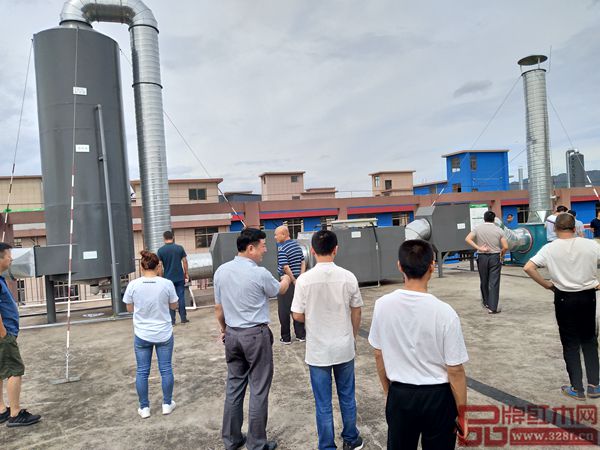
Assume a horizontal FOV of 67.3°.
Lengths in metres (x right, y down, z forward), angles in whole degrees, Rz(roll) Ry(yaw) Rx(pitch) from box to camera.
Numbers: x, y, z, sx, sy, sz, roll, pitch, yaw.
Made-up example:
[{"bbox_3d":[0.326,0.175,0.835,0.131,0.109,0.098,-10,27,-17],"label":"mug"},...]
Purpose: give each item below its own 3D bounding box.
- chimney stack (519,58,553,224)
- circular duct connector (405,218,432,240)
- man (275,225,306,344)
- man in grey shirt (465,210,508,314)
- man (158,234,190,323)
[{"bbox_3d":[6.806,-2.437,12.940,0.740,4.700,0.740,-3,1,18],"label":"chimney stack"},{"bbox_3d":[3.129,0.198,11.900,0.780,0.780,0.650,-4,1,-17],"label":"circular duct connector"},{"bbox_3d":[-0.121,0.842,6.540,0.500,1.700,0.380,-5,2,-44],"label":"man"},{"bbox_3d":[3.129,0.622,7.600,0.660,1.700,0.400,-3,1,18],"label":"man in grey shirt"},{"bbox_3d":[-2.291,0.937,8.230,0.540,1.690,0.360,-4,1,-14],"label":"man"}]

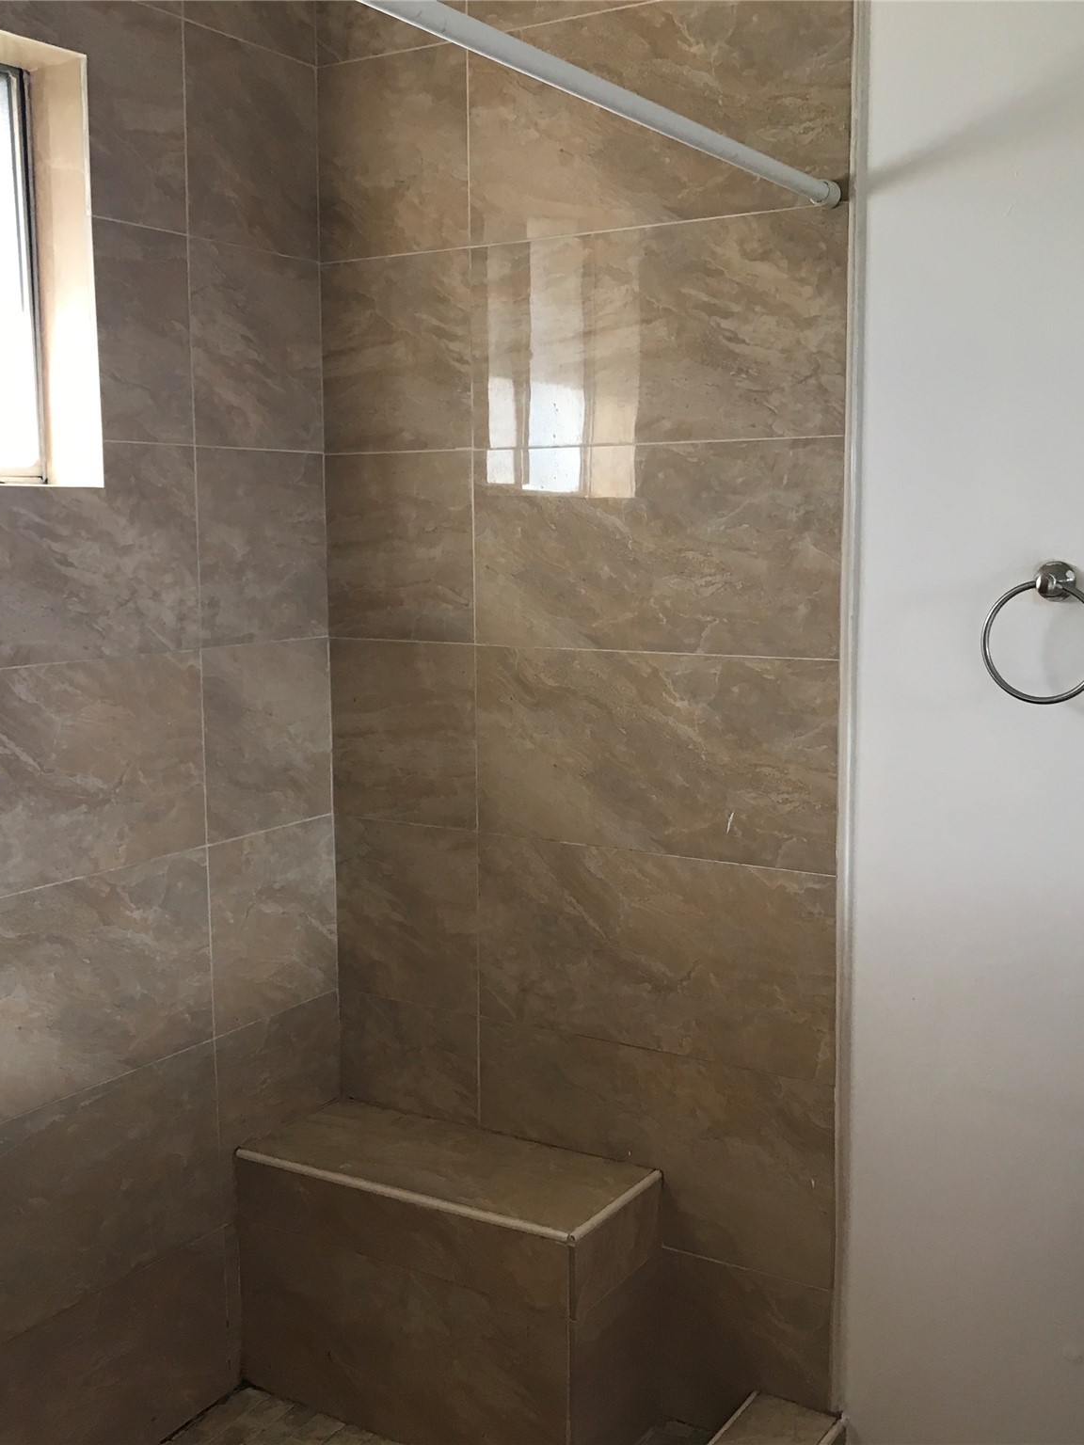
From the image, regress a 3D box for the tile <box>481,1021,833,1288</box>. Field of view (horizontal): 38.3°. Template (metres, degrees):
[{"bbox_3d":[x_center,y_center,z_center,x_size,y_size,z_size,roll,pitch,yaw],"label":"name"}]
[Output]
[{"bbox_3d":[0.161,0.651,2.405,0.608,0.303,0.011,4,8,32],"label":"tile"}]

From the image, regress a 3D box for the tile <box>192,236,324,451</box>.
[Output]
[{"bbox_3d":[-0.440,-0.575,2.421,0.013,0.301,0.296,4,8,31],"label":"tile"}]

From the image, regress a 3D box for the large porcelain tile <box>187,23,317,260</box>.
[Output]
[{"bbox_3d":[-0.446,-0.884,2.405,0.011,0.303,0.298,4,8,32],"label":"large porcelain tile"}]

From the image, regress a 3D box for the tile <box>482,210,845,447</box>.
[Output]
[{"bbox_3d":[0.154,-0.561,2.256,0.608,0.303,0.011,4,8,32],"label":"tile"}]

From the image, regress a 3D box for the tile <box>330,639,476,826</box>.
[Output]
[{"bbox_3d":[-0.225,0.017,2.547,0.292,0.301,0.013,4,8,31],"label":"tile"}]

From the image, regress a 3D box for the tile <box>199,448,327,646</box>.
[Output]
[{"bbox_3d":[-0.442,-0.277,2.479,0.011,0.303,0.298,4,8,32],"label":"tile"}]

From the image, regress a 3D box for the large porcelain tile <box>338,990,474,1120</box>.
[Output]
[{"bbox_3d":[-0.223,0.561,2.616,0.292,0.188,0.013,4,8,31],"label":"large porcelain tile"}]

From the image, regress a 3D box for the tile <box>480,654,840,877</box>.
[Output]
[{"bbox_3d":[0.155,0.045,2.314,0.601,0.301,0.013,4,8,31],"label":"tile"}]

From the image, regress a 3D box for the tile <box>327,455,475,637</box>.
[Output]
[{"bbox_3d":[-0.227,-0.283,2.510,0.292,0.301,0.013,4,8,31],"label":"tile"}]

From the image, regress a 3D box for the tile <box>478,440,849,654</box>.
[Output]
[{"bbox_3d":[0.155,-0.258,2.293,0.608,0.303,0.011,4,8,32],"label":"tile"}]

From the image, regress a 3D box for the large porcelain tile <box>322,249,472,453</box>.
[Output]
[{"bbox_3d":[-0.228,-0.583,2.472,0.292,0.301,0.013,4,8,31],"label":"large porcelain tile"}]

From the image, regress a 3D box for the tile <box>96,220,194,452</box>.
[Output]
[{"bbox_3d":[-0.571,-0.555,2.239,0.011,0.303,0.180,4,8,32],"label":"tile"}]

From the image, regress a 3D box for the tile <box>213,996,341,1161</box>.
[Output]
[{"bbox_3d":[-0.436,0.632,2.591,0.011,0.303,0.298,4,8,32],"label":"tile"}]

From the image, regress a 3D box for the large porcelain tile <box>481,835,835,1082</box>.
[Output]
[{"bbox_3d":[0.157,0.345,2.352,0.601,0.301,0.013,4,8,31],"label":"large porcelain tile"}]

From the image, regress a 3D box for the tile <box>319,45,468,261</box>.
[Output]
[{"bbox_3d":[-0.230,-0.883,2.434,0.292,0.301,0.013,4,8,31],"label":"tile"}]

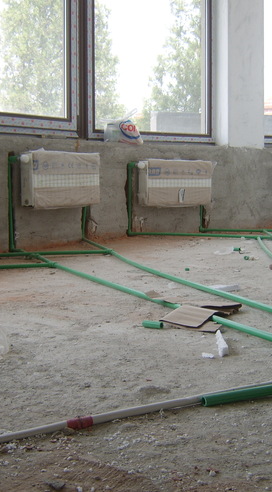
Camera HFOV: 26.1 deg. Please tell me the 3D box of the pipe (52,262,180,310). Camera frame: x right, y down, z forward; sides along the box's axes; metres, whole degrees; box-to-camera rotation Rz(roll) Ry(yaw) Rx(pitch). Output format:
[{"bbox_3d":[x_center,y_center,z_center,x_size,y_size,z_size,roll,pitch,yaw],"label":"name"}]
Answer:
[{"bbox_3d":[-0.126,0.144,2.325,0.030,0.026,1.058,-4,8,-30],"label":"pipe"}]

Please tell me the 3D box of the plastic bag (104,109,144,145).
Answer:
[{"bbox_3d":[-0.087,-0.827,4.100,0.250,0.235,0.170,-4,8,-30],"label":"plastic bag"}]

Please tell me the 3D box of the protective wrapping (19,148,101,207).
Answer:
[{"bbox_3d":[-0.447,-0.408,3.594,0.110,0.310,0.590,5,8,36],"label":"protective wrapping"}]

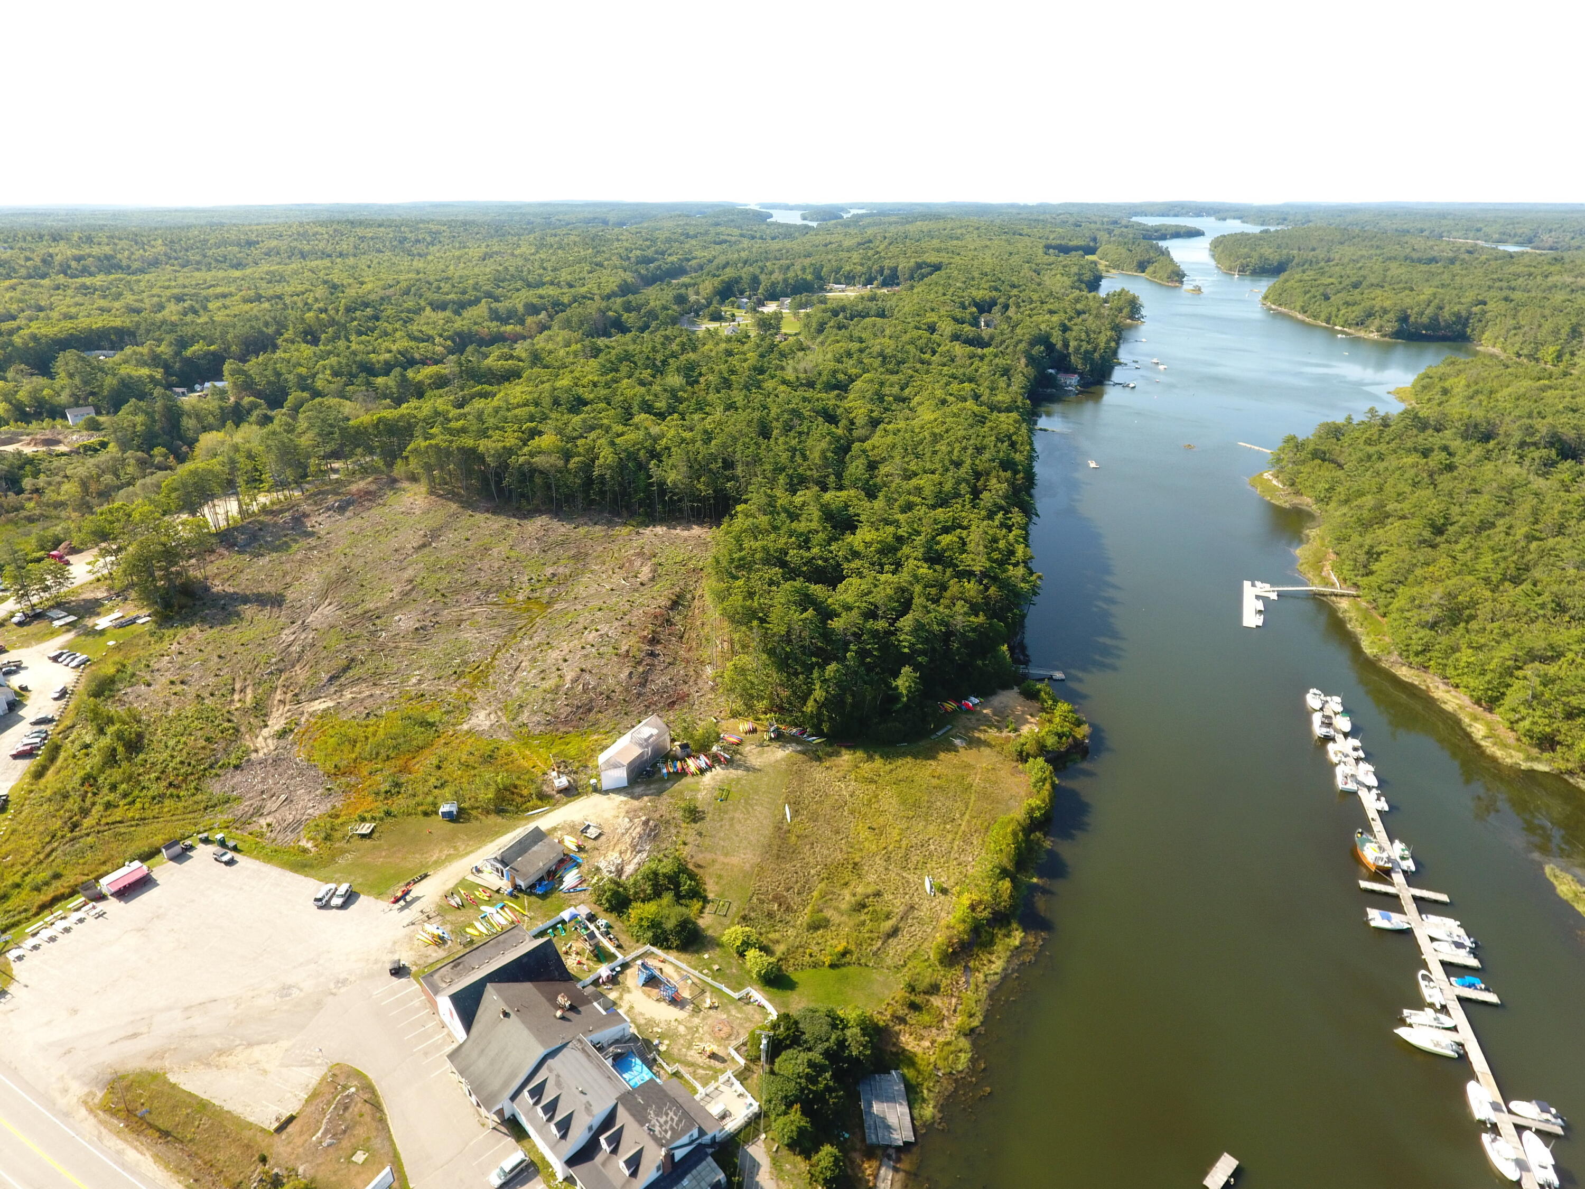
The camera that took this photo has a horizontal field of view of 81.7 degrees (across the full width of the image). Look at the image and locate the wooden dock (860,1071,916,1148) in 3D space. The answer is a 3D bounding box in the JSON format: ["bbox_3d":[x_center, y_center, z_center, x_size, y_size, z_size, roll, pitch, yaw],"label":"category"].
[{"bbox_3d":[12.930,71.310,126.830,6.300,0.900,11.000,-1,23,-3],"label":"wooden dock"}]

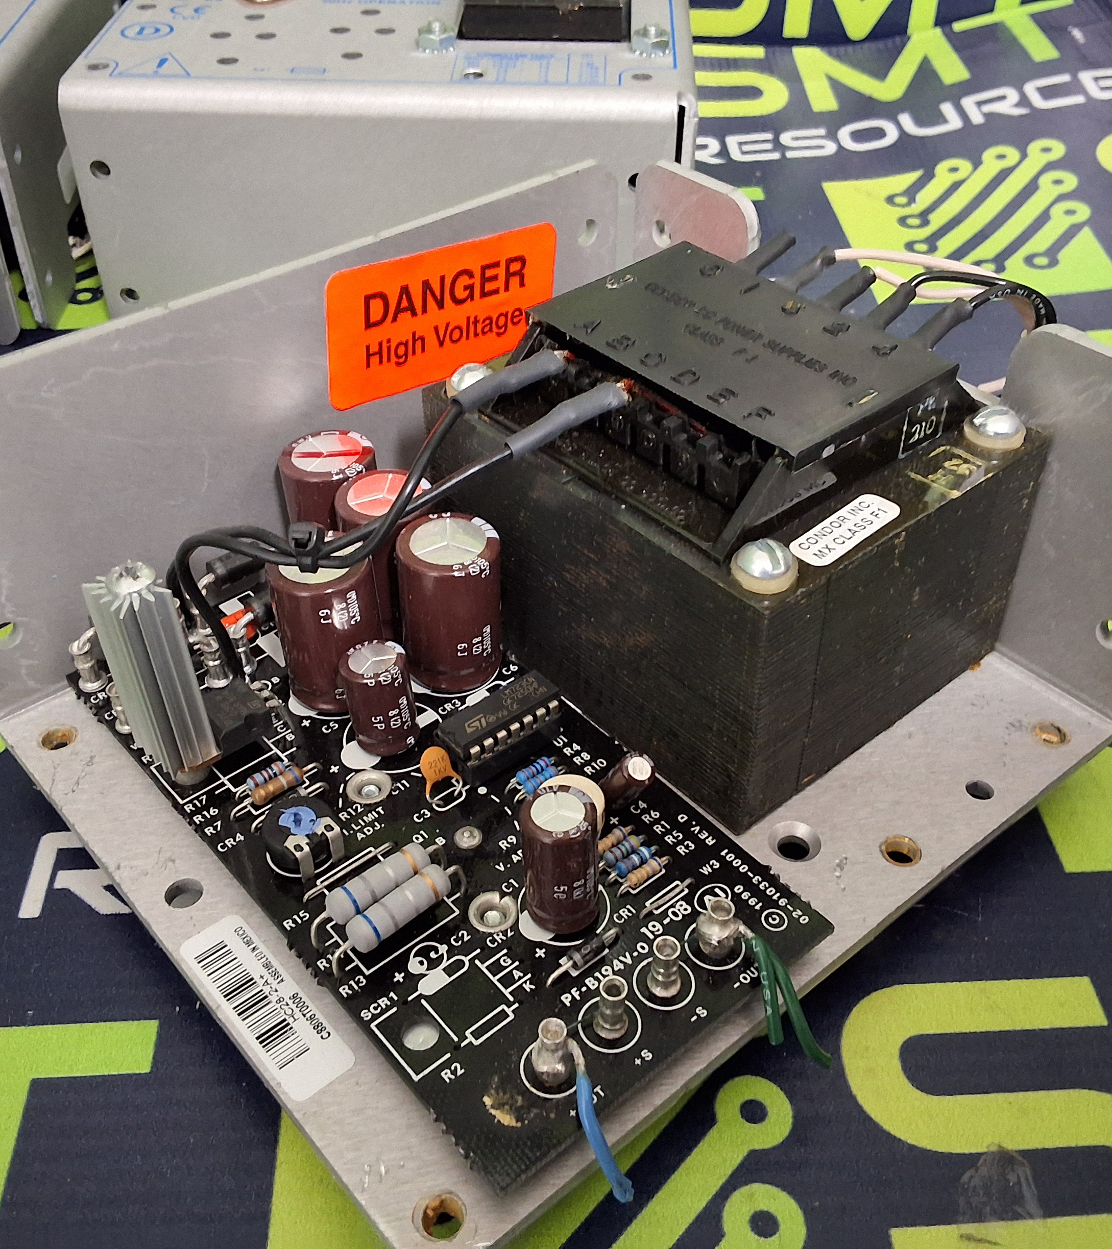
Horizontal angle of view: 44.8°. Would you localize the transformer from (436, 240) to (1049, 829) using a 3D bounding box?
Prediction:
[{"bbox_3d":[0.028,-0.022,0.222,0.065,0.057,0.075,-29,48,-30],"label":"transformer"}]

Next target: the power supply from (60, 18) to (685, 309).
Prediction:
[{"bbox_3d":[-0.038,-0.137,0.364,0.143,0.065,0.124,1,43,1],"label":"power supply"}]

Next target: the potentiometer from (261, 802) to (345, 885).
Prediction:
[{"bbox_3d":[-0.036,0.030,0.190,0.010,0.006,0.011,0,40,0],"label":"potentiometer"}]

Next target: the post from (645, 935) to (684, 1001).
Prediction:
[{"bbox_3d":[0.015,0.045,0.177,0.005,0.008,0.005,0,40,0],"label":"post"}]

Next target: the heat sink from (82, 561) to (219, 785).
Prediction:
[{"bbox_3d":[-0.056,0.008,0.192,0.012,0.036,0.012,-31,49,-27],"label":"heat sink"}]

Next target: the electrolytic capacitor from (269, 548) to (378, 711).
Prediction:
[{"bbox_3d":[-0.035,0.000,0.210,0.016,0.025,0.016,0,40,0],"label":"electrolytic capacitor"}]

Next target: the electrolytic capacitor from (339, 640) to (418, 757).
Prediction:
[{"bbox_3d":[-0.026,0.011,0.203,0.010,0.016,0.010,-3,41,3],"label":"electrolytic capacitor"}]

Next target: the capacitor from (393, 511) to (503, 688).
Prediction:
[{"bbox_3d":[-0.017,-0.004,0.215,0.016,0.025,0.016,1,41,-1],"label":"capacitor"}]

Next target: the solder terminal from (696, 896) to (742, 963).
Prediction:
[{"bbox_3d":[0.022,0.041,0.182,0.006,0.008,0.005,-29,48,-30],"label":"solder terminal"}]

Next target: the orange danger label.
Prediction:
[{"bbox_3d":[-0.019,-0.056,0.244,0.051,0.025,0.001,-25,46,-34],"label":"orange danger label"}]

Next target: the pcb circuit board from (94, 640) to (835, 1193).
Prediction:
[{"bbox_3d":[-0.021,0.026,0.207,0.059,0.002,0.117,-29,48,-30],"label":"pcb circuit board"}]

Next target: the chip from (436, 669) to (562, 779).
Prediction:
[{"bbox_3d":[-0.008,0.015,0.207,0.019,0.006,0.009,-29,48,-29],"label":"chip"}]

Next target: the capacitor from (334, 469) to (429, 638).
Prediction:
[{"bbox_3d":[-0.028,-0.012,0.231,0.016,0.025,0.016,0,40,0],"label":"capacitor"}]

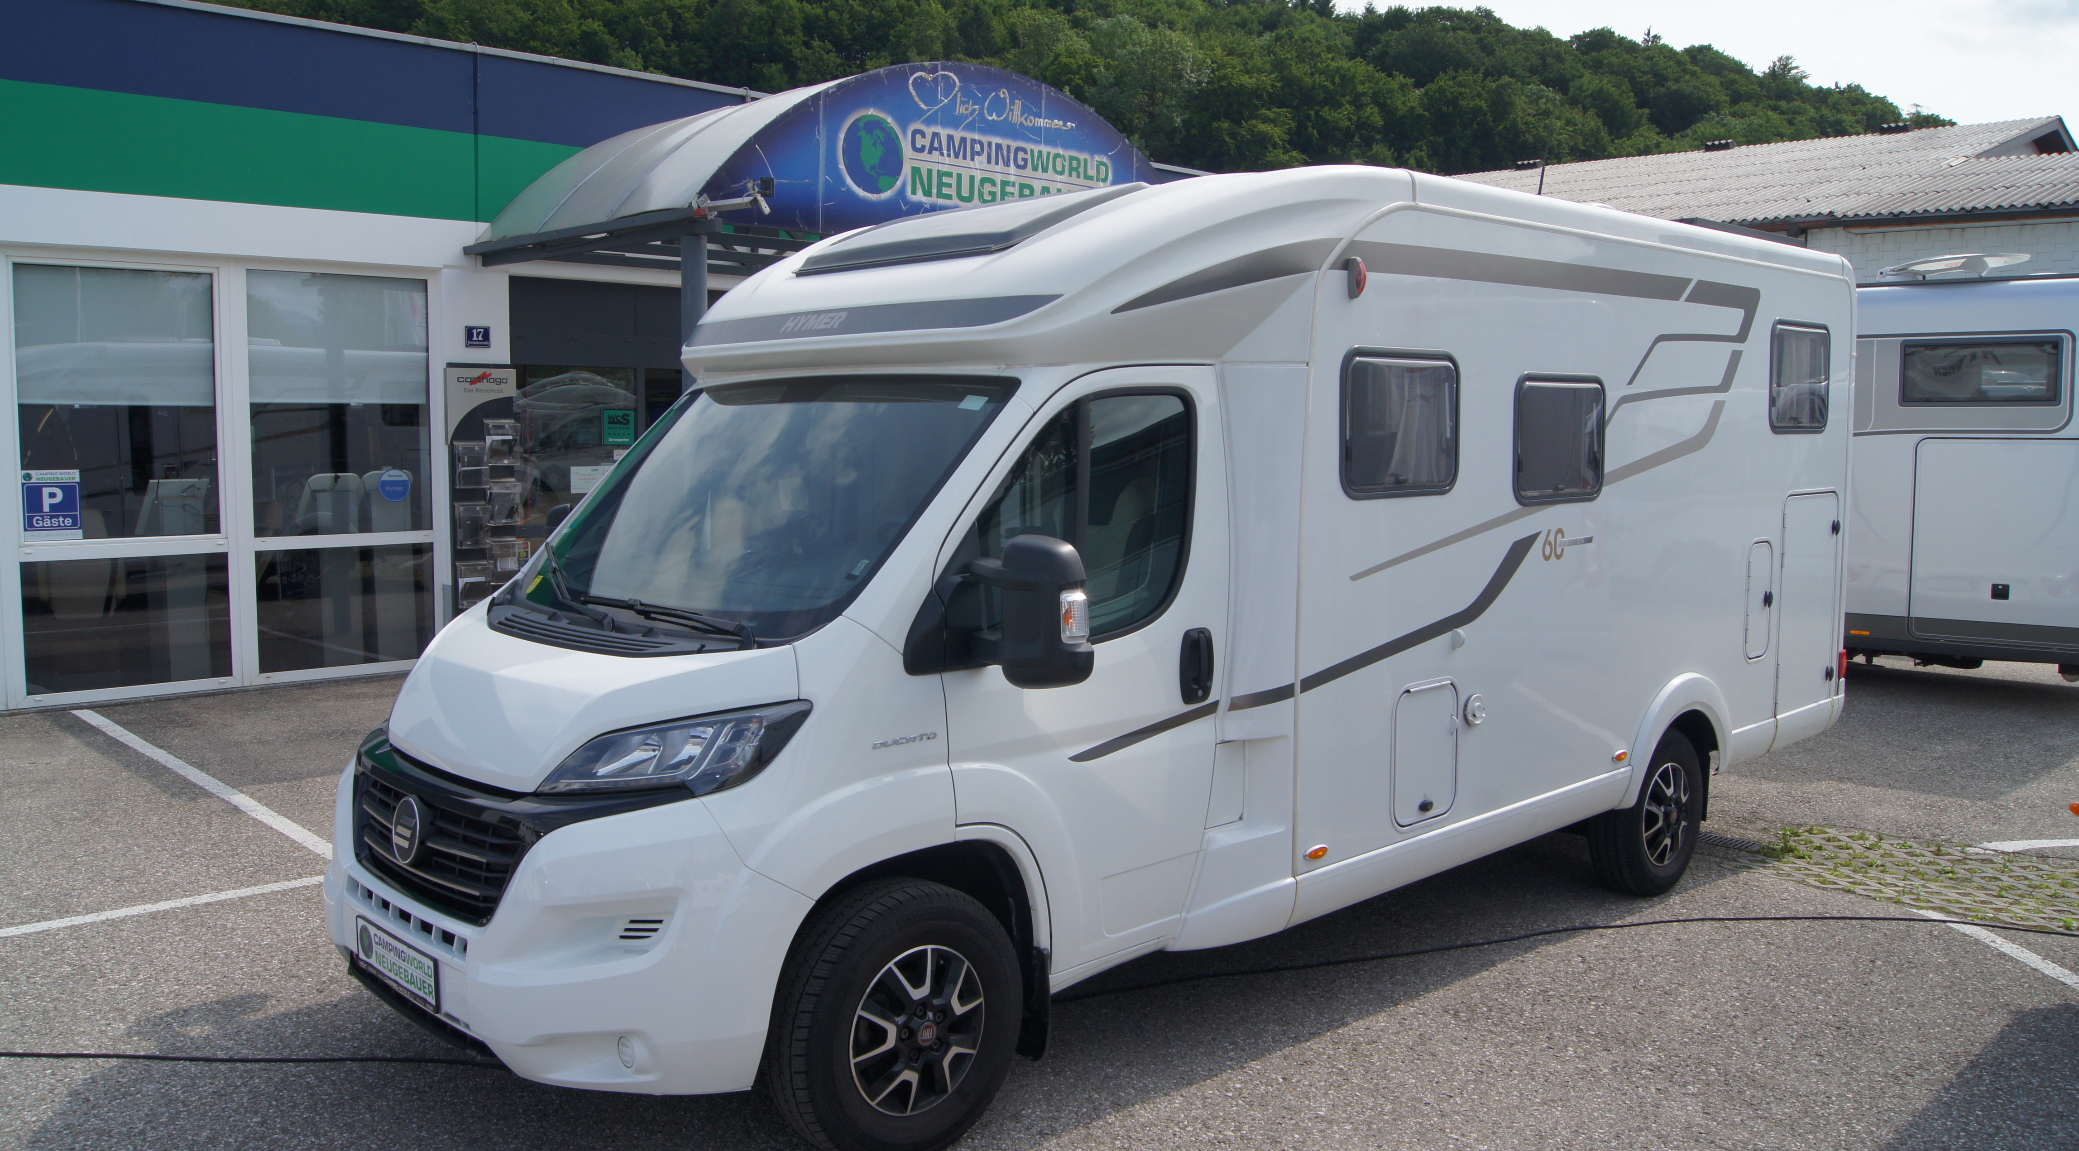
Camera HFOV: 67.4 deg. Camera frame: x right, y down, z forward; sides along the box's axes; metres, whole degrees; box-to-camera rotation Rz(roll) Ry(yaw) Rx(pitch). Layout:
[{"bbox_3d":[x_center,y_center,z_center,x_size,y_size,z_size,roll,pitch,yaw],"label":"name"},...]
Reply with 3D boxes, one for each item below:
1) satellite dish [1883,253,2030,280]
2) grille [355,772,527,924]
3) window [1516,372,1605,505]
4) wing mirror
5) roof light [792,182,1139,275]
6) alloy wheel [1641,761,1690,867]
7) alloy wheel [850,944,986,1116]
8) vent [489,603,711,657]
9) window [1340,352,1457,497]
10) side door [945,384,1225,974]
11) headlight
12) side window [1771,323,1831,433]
[{"bbox_3d":[6.644,-2.208,11.300,0.950,0.200,0.820,4,7,33],"label":"satellite dish"},{"bbox_3d":[-1.632,0.708,4.090,0.121,0.278,1.041,-5,8,-43],"label":"grille"},{"bbox_3d":[1.963,-0.510,5.876,0.690,0.495,0.050,-6,7,-43],"label":"window"},{"bbox_3d":[-0.022,0.089,3.968,0.187,0.379,0.324,-5,8,-43],"label":"wing mirror"},{"bbox_3d":[-0.262,-1.159,5.202,1.031,0.096,0.677,6,30,46],"label":"roof light"},{"bbox_3d":[2.662,1.030,6.749,0.445,0.445,0.167,-5,8,-43],"label":"alloy wheel"},{"bbox_3d":[-0.363,1.174,4.080,0.445,0.445,0.167,-5,8,-43],"label":"alloy wheel"},{"bbox_3d":[-1.302,0.158,4.725,0.260,0.090,1.060,-6,7,-43],"label":"vent"},{"bbox_3d":[1.194,-0.500,5.143,0.690,0.495,0.050,-6,7,-43],"label":"window"},{"bbox_3d":[0.135,0.245,4.414,1.140,1.700,0.200,-6,7,-43],"label":"side door"},{"bbox_3d":[-0.884,0.416,3.736,0.526,0.207,0.404,-5,8,-43],"label":"headlight"},{"bbox_3d":[3.566,-0.926,7.246,0.672,0.516,0.045,-5,8,-43],"label":"side window"}]

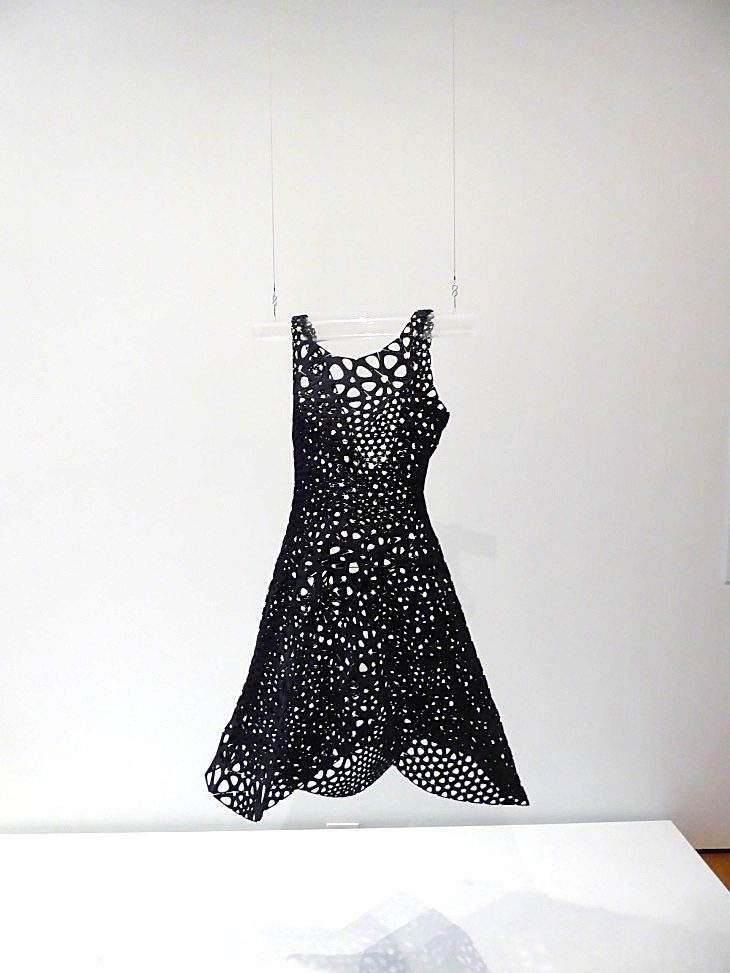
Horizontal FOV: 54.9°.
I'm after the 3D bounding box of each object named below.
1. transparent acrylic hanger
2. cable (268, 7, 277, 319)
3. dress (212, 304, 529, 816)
[{"bbox_3d":[-0.010,-0.307,1.372,0.439,0.034,0.032,0,4,12],"label":"transparent acrylic hanger"},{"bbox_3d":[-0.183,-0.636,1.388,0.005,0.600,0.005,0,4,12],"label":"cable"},{"bbox_3d":[-0.001,0.155,1.399,0.637,0.998,0.320,0,4,12],"label":"dress"}]

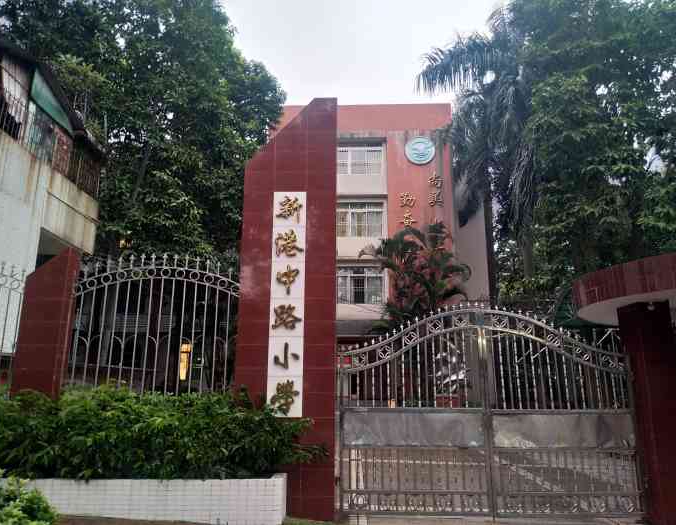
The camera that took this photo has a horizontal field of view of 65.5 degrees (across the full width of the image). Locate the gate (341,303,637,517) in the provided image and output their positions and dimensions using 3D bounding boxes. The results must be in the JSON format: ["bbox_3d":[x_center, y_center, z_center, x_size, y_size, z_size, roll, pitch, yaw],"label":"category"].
[{"bbox_3d":[1.900,1.896,6.999,3.850,2.700,0.130,-1,-14,3],"label":"gate"}]

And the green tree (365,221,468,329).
[{"bbox_3d":[2.824,2.307,17.986,3.600,7.200,3.400,0,-14,0],"label":"green tree"}]

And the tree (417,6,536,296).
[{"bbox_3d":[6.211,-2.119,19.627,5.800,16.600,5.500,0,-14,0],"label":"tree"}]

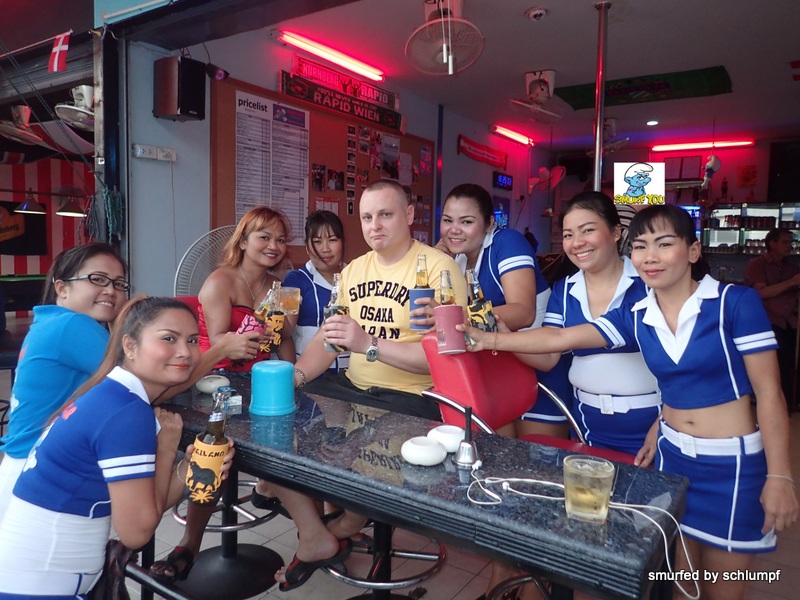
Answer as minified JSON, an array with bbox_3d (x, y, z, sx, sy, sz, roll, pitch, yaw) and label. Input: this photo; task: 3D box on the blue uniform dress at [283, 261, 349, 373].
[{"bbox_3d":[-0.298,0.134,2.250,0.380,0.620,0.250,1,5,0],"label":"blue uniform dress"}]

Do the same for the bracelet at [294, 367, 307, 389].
[{"bbox_3d":[-0.313,0.240,1.790,0.020,0.072,0.062,-49,5,-24],"label":"bracelet"}]

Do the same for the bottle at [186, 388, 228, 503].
[{"bbox_3d":[-0.405,0.309,1.220,0.076,0.238,0.076,8,4,-18],"label":"bottle"}]

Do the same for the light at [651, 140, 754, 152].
[{"bbox_3d":[3.953,-2.019,7.600,1.200,0.070,0.070,3,3,26],"label":"light"}]

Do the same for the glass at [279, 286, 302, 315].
[{"bbox_3d":[-0.398,0.002,2.120,0.083,0.090,0.083,1,3,-11],"label":"glass"}]

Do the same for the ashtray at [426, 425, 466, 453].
[{"bbox_3d":[0.102,0.287,1.180,0.090,0.042,0.090,1,5,0],"label":"ashtray"}]

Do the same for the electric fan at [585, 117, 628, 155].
[{"bbox_3d":[2.280,-1.786,6.350,0.420,0.420,0.440,5,7,36],"label":"electric fan"}]

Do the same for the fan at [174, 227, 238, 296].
[{"bbox_3d":[-0.731,0.425,2.524,0.490,1.440,0.400,0,3,-18],"label":"fan"}]

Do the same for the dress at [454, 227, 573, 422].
[{"bbox_3d":[0.403,0.078,2.000,0.370,0.640,0.330,6,7,41],"label":"dress"}]

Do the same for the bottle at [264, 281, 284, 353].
[{"bbox_3d":[-0.406,0.056,1.860,0.071,0.235,0.071,4,5,0],"label":"bottle"}]

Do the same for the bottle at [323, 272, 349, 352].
[{"bbox_3d":[-0.186,0.037,1.690,0.071,0.235,0.071,1,5,0],"label":"bottle"}]

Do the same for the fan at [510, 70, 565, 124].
[{"bbox_3d":[1.190,-1.752,5.000,0.450,0.370,0.440,2,3,20],"label":"fan"}]

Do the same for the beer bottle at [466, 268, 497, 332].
[{"bbox_3d":[0.235,0.022,1.700,0.071,0.235,0.071,-12,5,0],"label":"beer bottle"}]

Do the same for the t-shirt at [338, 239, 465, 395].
[{"bbox_3d":[0.015,0.062,1.930,0.420,0.510,0.260,4,6,22],"label":"t-shirt"}]

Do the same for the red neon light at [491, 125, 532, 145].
[{"bbox_3d":[1.305,-1.910,6.700,0.080,0.070,0.900,4,4,41],"label":"red neon light"}]

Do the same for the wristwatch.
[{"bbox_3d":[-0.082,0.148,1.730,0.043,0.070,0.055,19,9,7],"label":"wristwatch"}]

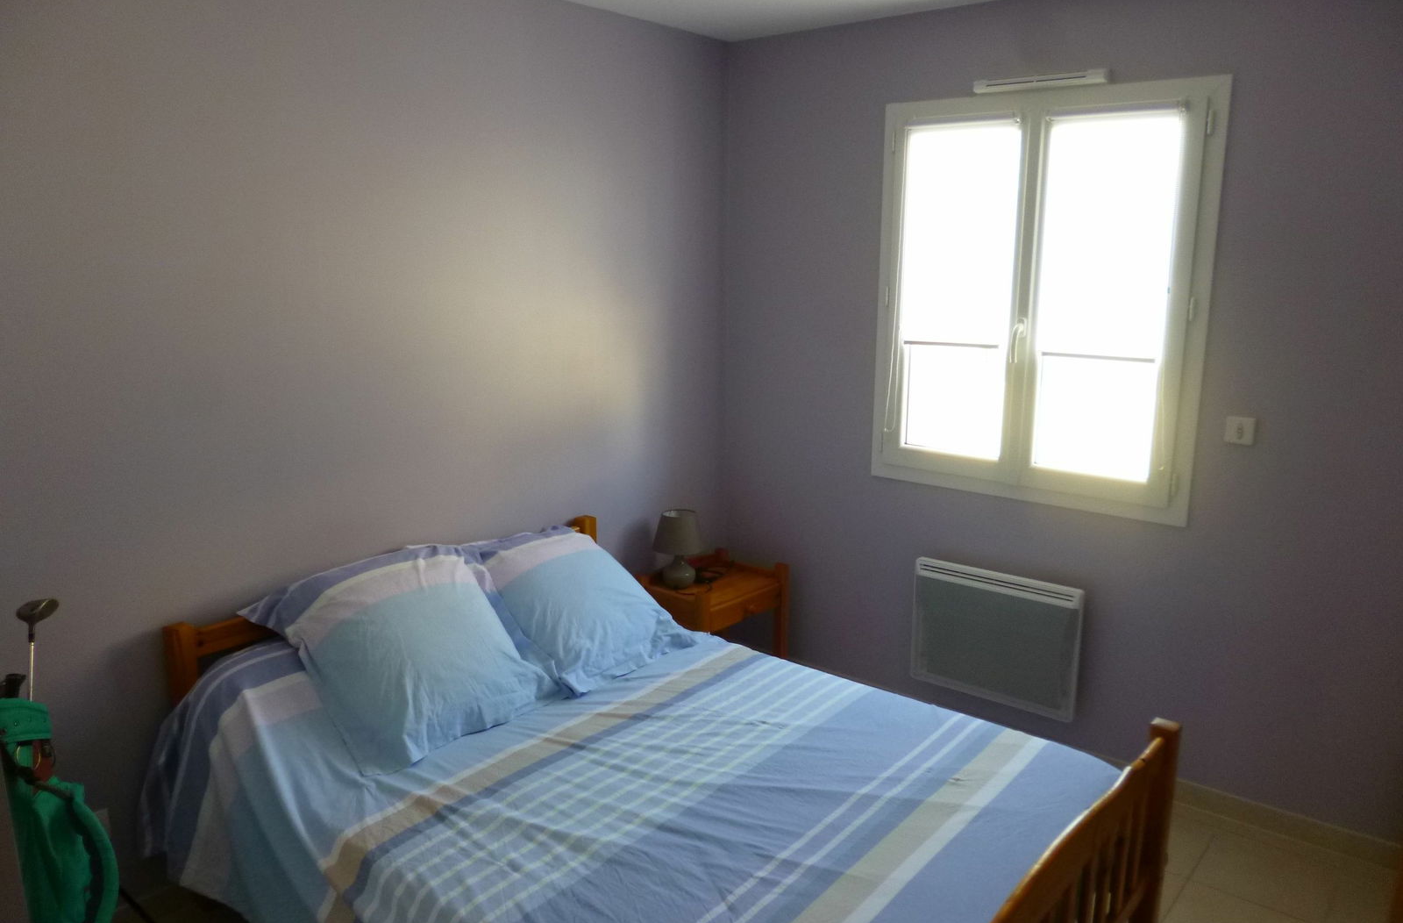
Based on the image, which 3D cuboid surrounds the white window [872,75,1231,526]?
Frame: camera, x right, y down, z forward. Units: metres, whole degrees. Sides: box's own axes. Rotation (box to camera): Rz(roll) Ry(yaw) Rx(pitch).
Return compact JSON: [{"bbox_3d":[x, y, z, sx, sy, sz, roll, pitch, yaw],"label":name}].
[{"bbox_3d":[1.059,-0.515,3.182,1.075,1.310,0.070,10,16,37],"label":"white window"}]

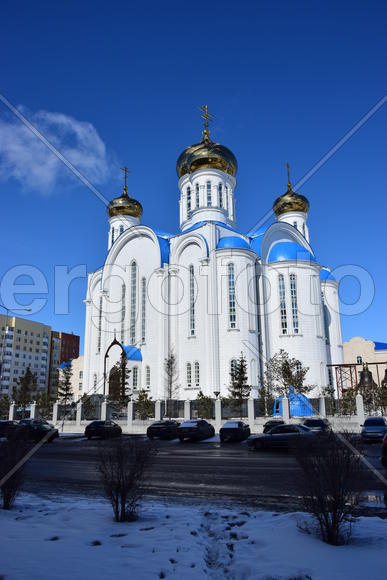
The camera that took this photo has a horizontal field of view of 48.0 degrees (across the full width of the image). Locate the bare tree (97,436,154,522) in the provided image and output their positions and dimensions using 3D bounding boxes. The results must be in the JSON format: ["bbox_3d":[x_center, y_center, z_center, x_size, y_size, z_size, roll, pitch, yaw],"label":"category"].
[{"bbox_3d":[-1.210,3.438,7.999,1.030,1.414,1.030,-1,-16,0],"label":"bare tree"}]

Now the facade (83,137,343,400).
[{"bbox_3d":[2.829,-5.316,88.183,32.800,62.000,36.730,13,-21,-41],"label":"facade"}]

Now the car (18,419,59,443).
[{"bbox_3d":[-12.068,11.090,34.115,1.780,1.520,4.400,-2,-16,6],"label":"car"}]

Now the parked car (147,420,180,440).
[{"bbox_3d":[-2.356,12.107,37.644,1.726,1.479,4.434,-6,-16,17],"label":"parked car"}]

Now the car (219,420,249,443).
[{"bbox_3d":[3.401,11.145,34.410,1.716,1.464,4.436,-5,-16,15],"label":"car"}]

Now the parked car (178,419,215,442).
[{"bbox_3d":[0.321,11.184,34.515,1.748,1.514,4.466,-6,-17,19],"label":"parked car"}]

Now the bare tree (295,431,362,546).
[{"bbox_3d":[1.937,2.908,6.449,1.000,1.540,1.000,-1,-16,0],"label":"bare tree"}]

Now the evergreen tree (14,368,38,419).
[{"bbox_3d":[-19.707,12.220,51.351,2.715,6.318,2.715,-1,-16,0],"label":"evergreen tree"}]

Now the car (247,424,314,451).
[{"bbox_3d":[5.696,8.990,26.610,4.498,1.425,1.760,-6,-17,20],"label":"car"}]

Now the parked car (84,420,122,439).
[{"bbox_3d":[-7.859,12.481,38.729,1.739,1.462,4.400,-4,-16,12],"label":"parked car"}]

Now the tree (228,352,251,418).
[{"bbox_3d":[4.630,9.712,44.108,2.230,6.740,2.230,-1,-16,0],"label":"tree"}]

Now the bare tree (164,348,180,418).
[{"bbox_3d":[-2.227,10.002,46.317,1.703,7.554,1.703,-1,-16,0],"label":"bare tree"}]

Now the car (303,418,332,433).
[{"bbox_3d":[8.500,9.631,29.779,1.800,1.500,4.400,-7,-17,22],"label":"car"}]

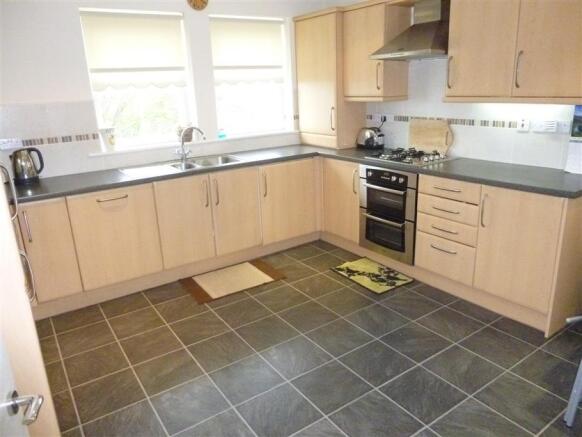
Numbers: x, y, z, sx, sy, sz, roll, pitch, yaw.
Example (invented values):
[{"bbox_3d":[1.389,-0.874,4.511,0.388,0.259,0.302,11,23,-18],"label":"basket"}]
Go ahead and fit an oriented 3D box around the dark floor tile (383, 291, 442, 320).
[{"bbox_3d":[0.854,0.618,2.991,0.326,0.010,0.322,-13,20,-32],"label":"dark floor tile"}]

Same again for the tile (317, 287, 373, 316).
[{"bbox_3d":[0.404,0.614,3.095,0.322,0.010,0.322,-13,20,-32],"label":"tile"}]

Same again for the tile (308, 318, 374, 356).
[{"bbox_3d":[0.303,0.753,2.674,0.325,0.012,0.325,-13,20,-32],"label":"tile"}]

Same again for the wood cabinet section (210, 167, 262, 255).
[{"bbox_3d":[-0.597,-0.115,3.787,0.454,0.712,0.530,-13,20,-32],"label":"wood cabinet section"}]

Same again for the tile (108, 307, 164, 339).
[{"bbox_3d":[-1.073,0.731,2.940,0.322,0.010,0.322,-13,20,-32],"label":"tile"}]

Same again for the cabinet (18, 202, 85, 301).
[{"bbox_3d":[-1.837,0.166,3.187,0.299,0.727,0.570,-13,20,-32],"label":"cabinet"}]

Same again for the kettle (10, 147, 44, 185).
[{"bbox_3d":[-1.935,-0.374,3.071,0.200,0.230,0.150,-13,20,-32],"label":"kettle"}]

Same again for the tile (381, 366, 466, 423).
[{"bbox_3d":[0.668,0.889,2.132,0.322,0.010,0.322,-13,20,-32],"label":"tile"}]

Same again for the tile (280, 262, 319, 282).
[{"bbox_3d":[0.024,0.467,3.602,0.325,0.010,0.325,-13,20,-32],"label":"tile"}]

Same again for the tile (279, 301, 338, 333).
[{"bbox_3d":[0.122,0.682,2.914,0.322,0.010,0.322,-13,20,-32],"label":"tile"}]

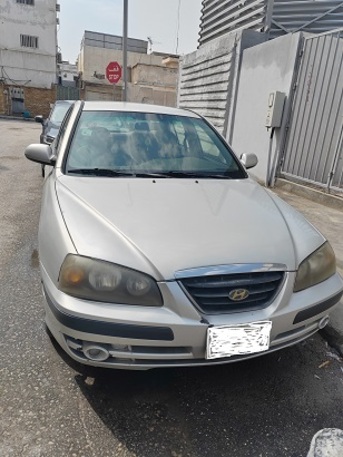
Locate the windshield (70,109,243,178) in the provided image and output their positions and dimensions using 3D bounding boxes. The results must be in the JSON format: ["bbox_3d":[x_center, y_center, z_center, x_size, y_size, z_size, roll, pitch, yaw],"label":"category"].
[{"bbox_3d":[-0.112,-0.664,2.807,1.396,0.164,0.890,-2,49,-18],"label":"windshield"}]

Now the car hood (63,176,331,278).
[{"bbox_3d":[0.140,-0.077,2.083,1.480,0.240,1.150,-2,25,-18],"label":"car hood"}]

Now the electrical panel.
[{"bbox_3d":[1.955,-2.219,6.683,0.180,0.600,0.220,-1,18,-17],"label":"electrical panel"}]

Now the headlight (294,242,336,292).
[{"bbox_3d":[0.773,0.188,1.962,0.513,0.190,0.232,-7,21,-32],"label":"headlight"}]

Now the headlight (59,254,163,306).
[{"bbox_3d":[-0.287,0.221,1.620,0.513,0.190,0.232,3,17,-4],"label":"headlight"}]

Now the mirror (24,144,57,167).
[{"bbox_3d":[-0.955,-0.540,2.644,0.230,0.155,0.135,-2,18,-18],"label":"mirror"}]

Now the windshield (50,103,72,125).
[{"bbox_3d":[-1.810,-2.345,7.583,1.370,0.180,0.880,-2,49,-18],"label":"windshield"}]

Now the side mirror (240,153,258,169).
[{"bbox_3d":[0.672,-0.591,3.169,0.230,0.155,0.135,-2,18,-18],"label":"side mirror"}]

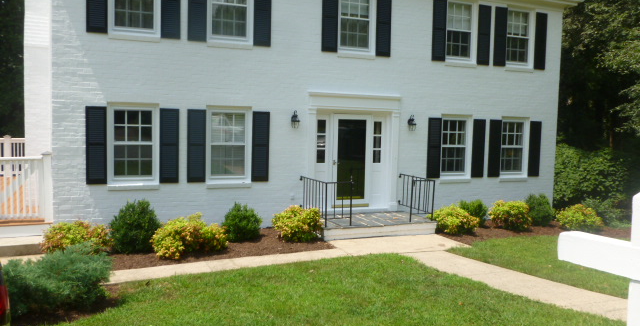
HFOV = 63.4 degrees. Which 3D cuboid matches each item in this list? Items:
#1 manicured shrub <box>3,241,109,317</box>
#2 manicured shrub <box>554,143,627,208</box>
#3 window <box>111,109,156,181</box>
[{"bbox_3d":[-3.140,1.327,6.290,1.246,0.693,1.265,0,4,-22],"label":"manicured shrub"},{"bbox_3d":[7.987,0.402,15.400,2.050,1.950,1.850,0,4,-22],"label":"manicured shrub"},{"bbox_3d":[-3.499,-0.362,9.775,0.825,1.396,0.112,0,4,-22],"label":"window"}]

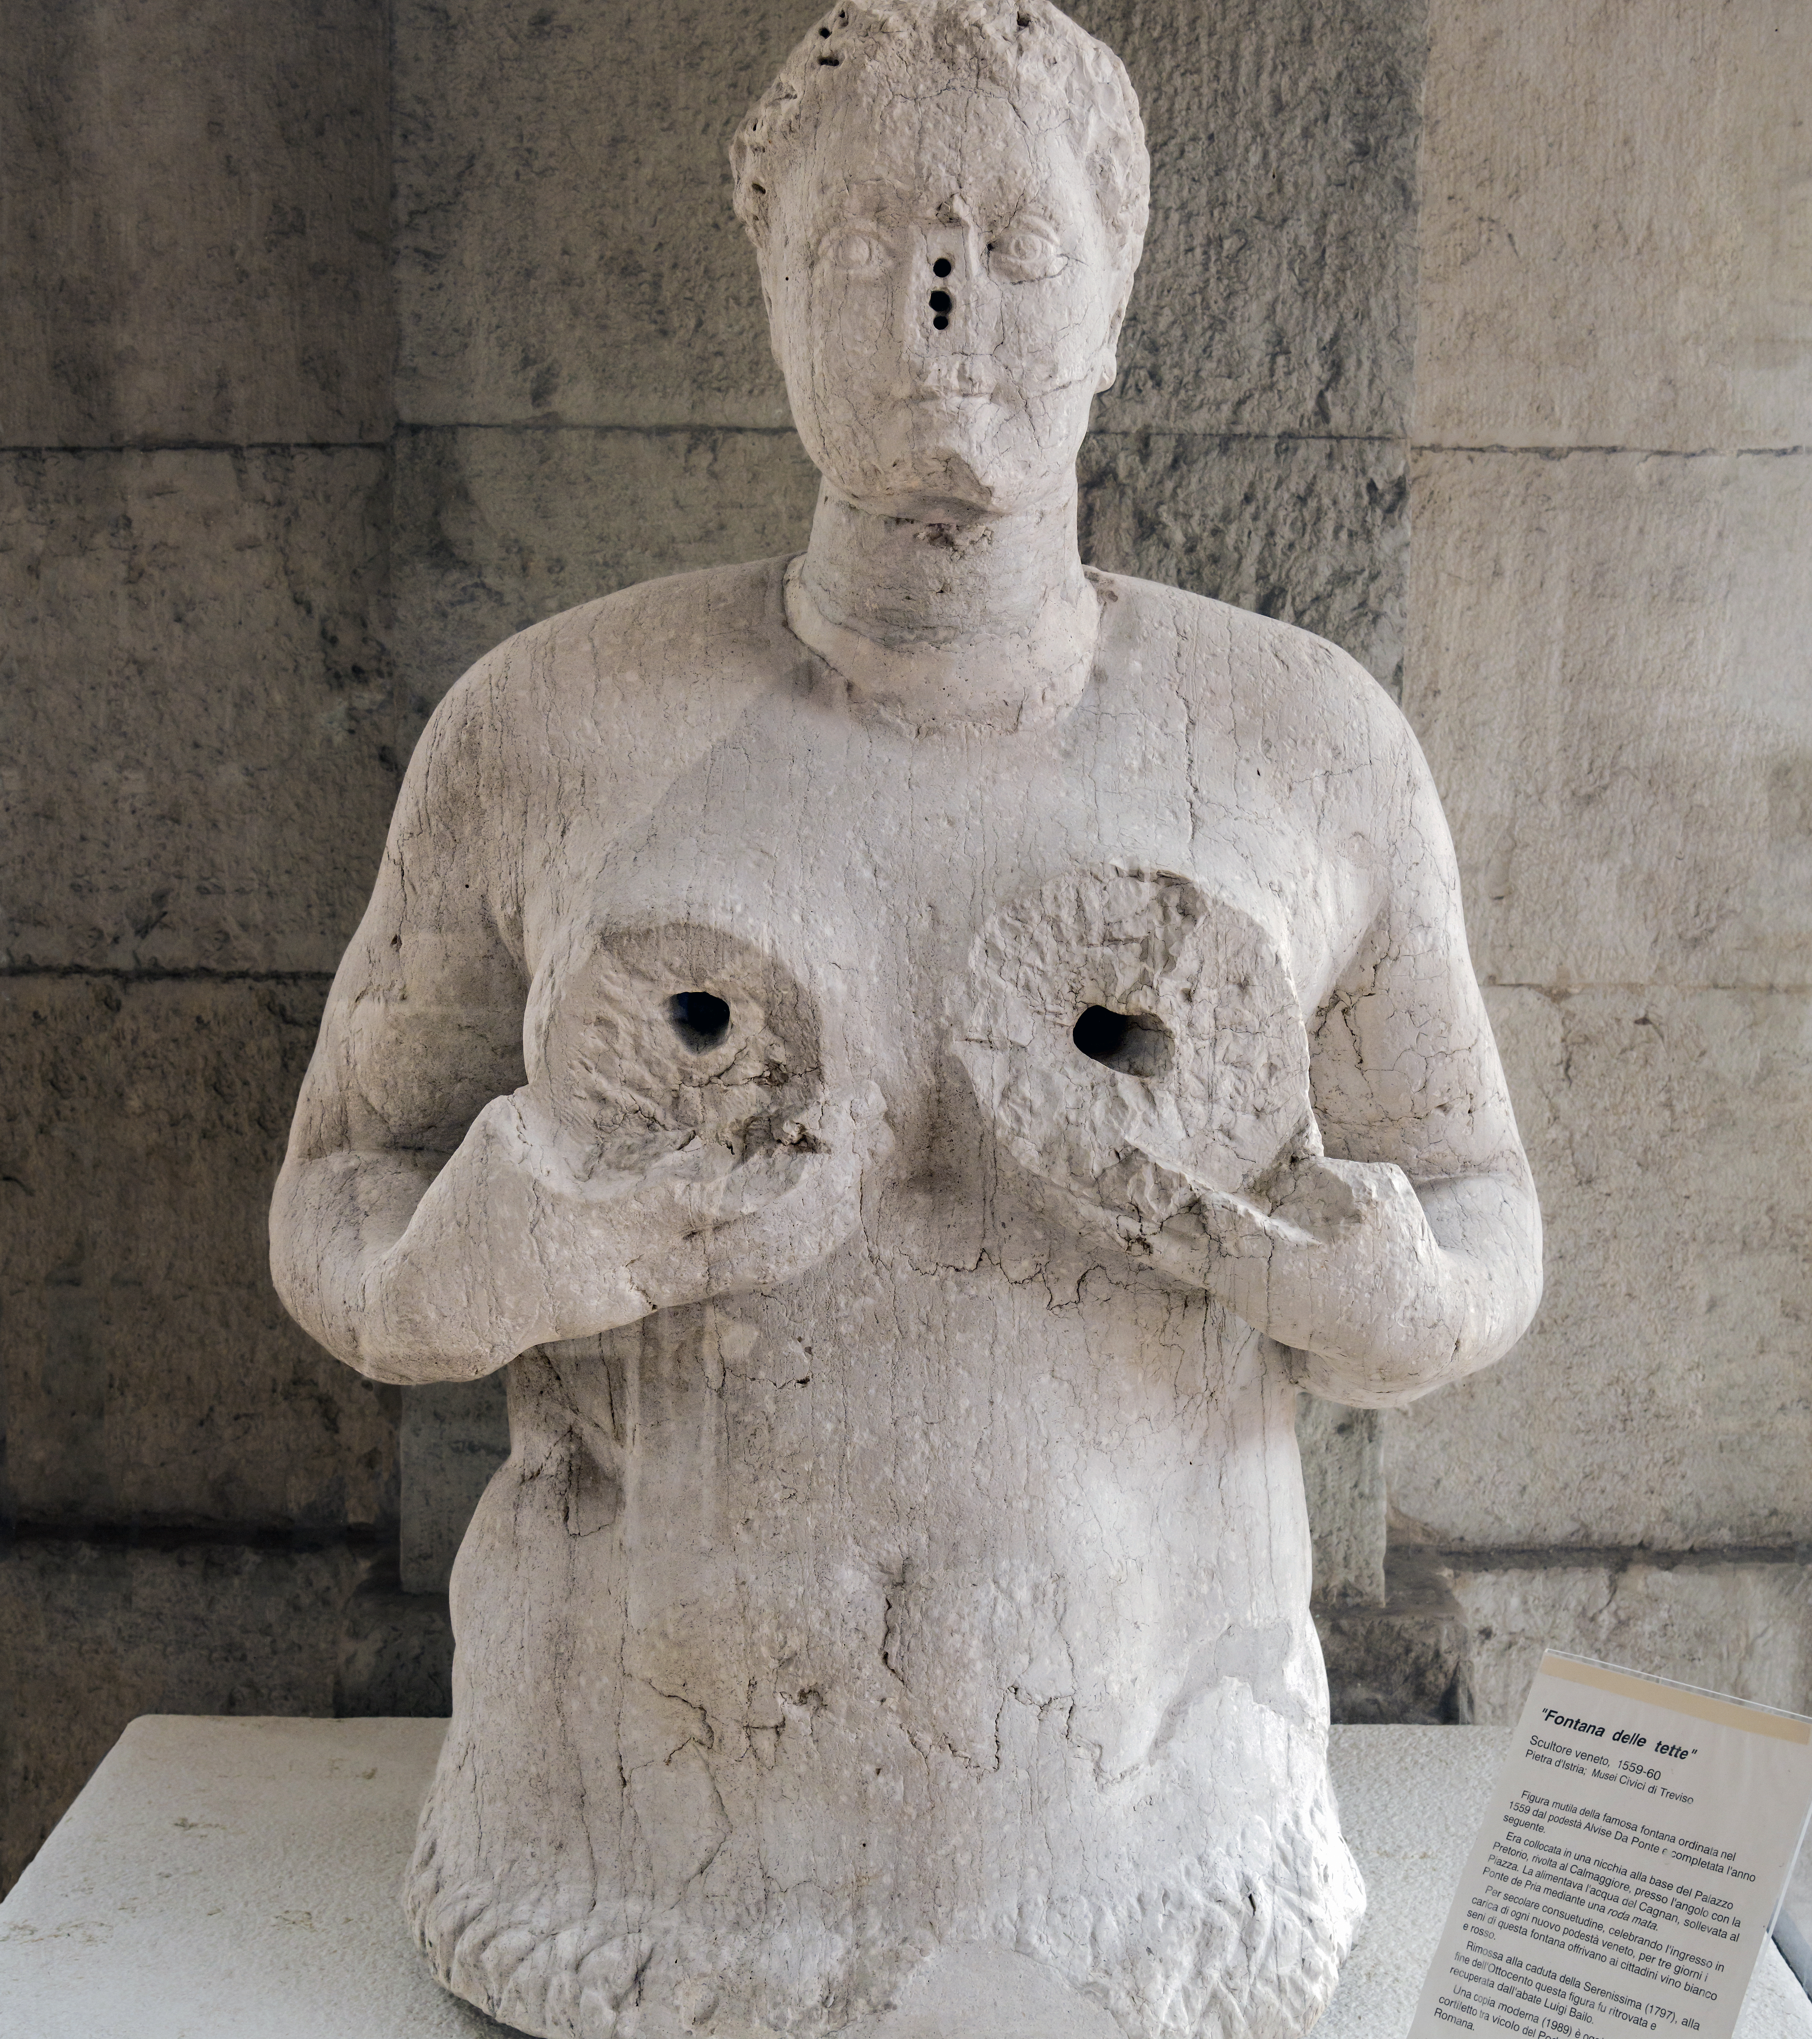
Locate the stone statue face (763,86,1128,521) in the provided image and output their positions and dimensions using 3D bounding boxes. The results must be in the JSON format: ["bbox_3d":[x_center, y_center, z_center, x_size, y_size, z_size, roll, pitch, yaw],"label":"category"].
[{"bbox_3d":[0.018,-0.334,1.330,0.170,0.197,0.130,0,6,1],"label":"stone statue face"}]

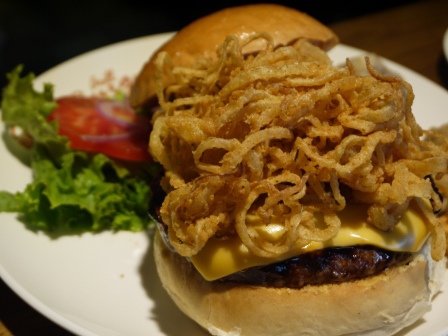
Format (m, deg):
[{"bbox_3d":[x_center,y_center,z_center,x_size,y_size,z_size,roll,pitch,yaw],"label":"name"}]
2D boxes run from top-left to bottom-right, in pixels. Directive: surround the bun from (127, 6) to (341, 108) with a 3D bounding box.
[{"bbox_3d":[0.002,-0.059,0.373,0.113,0.038,0.113,-19,-3,0],"label":"bun"}]

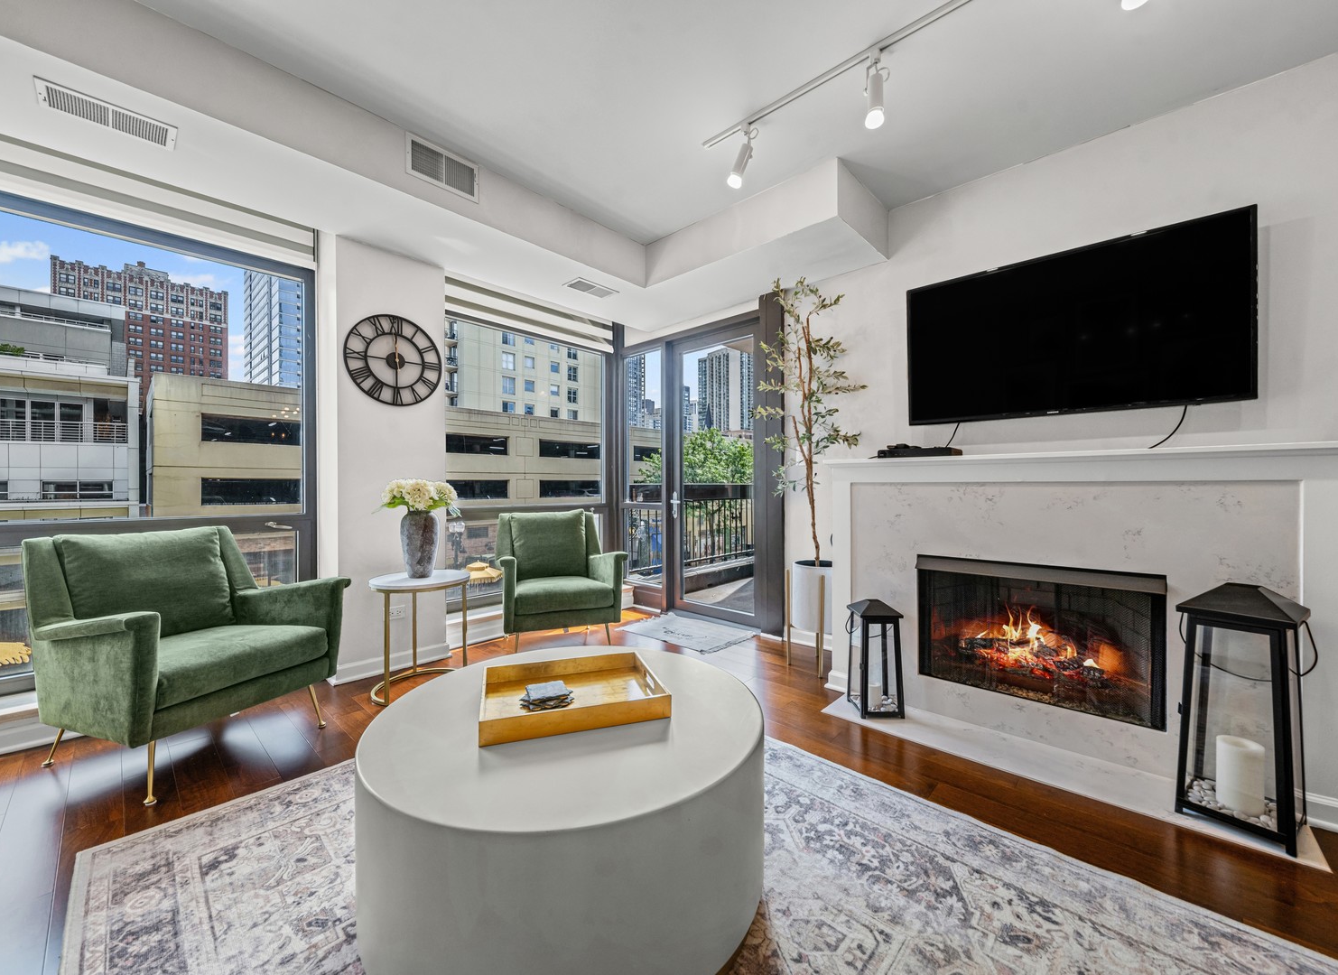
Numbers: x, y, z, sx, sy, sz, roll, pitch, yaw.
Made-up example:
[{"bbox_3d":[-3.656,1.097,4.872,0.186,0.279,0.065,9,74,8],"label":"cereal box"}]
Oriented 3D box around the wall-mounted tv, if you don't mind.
[{"bbox_3d":[1.816,-0.717,2.318,1.250,0.730,0.070,0,0,42],"label":"wall-mounted tv"}]

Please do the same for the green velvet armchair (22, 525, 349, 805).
[{"bbox_3d":[-1.910,0.615,1.968,0.790,0.840,0.745,0,0,20],"label":"green velvet armchair"}]

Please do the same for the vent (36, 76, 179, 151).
[{"bbox_3d":[-2.002,-1.338,1.749,0.184,0.025,0.332,0,0,45],"label":"vent"}]

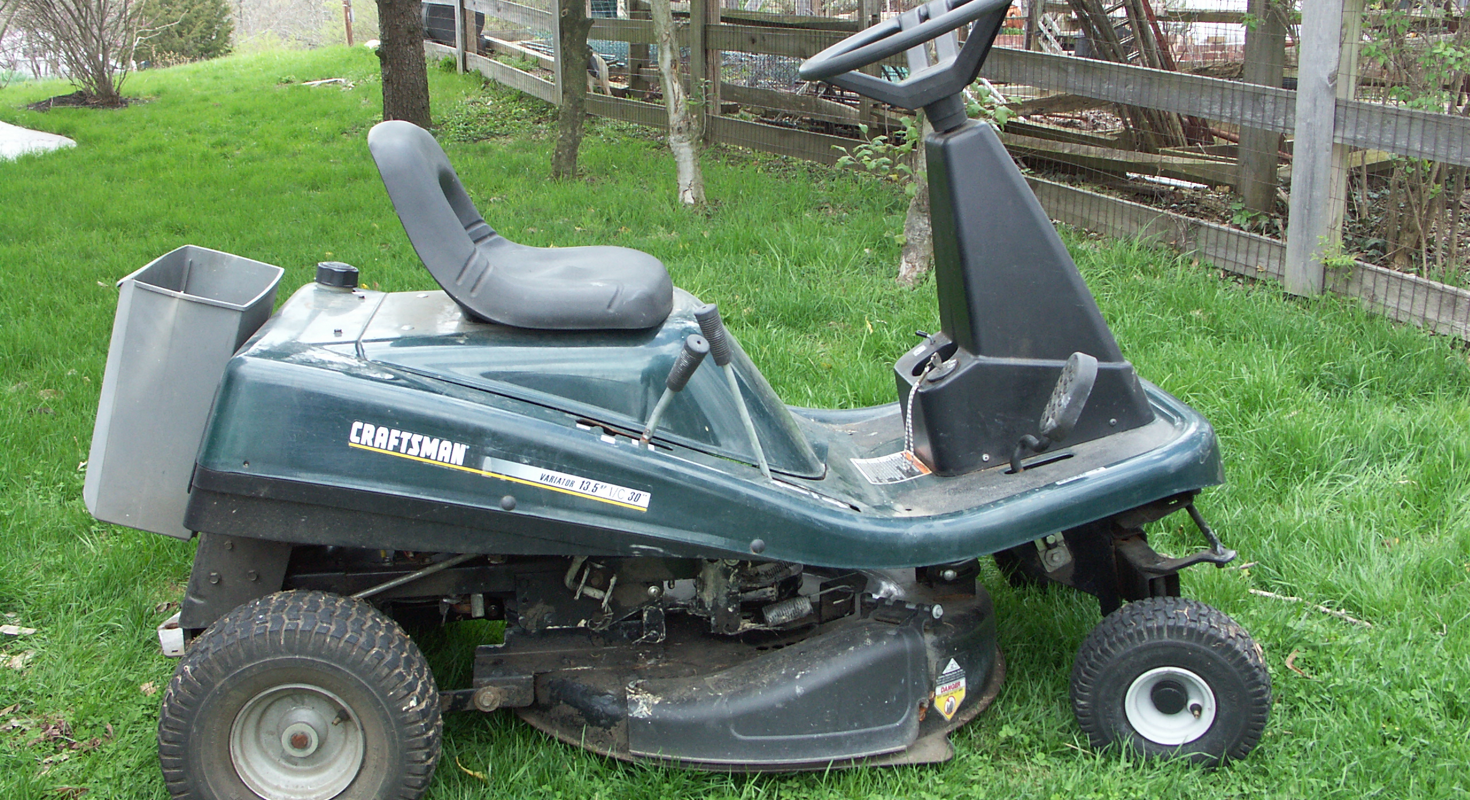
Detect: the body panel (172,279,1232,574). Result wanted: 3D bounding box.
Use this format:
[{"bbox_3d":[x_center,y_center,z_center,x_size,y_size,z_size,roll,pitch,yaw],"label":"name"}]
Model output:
[{"bbox_3d":[-0.012,-0.012,2.162,1.480,0.380,0.580,-3,15,-7],"label":"body panel"}]

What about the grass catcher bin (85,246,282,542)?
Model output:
[{"bbox_3d":[-0.797,-0.021,2.035,0.164,0.336,0.315,14,13,-11],"label":"grass catcher bin"}]

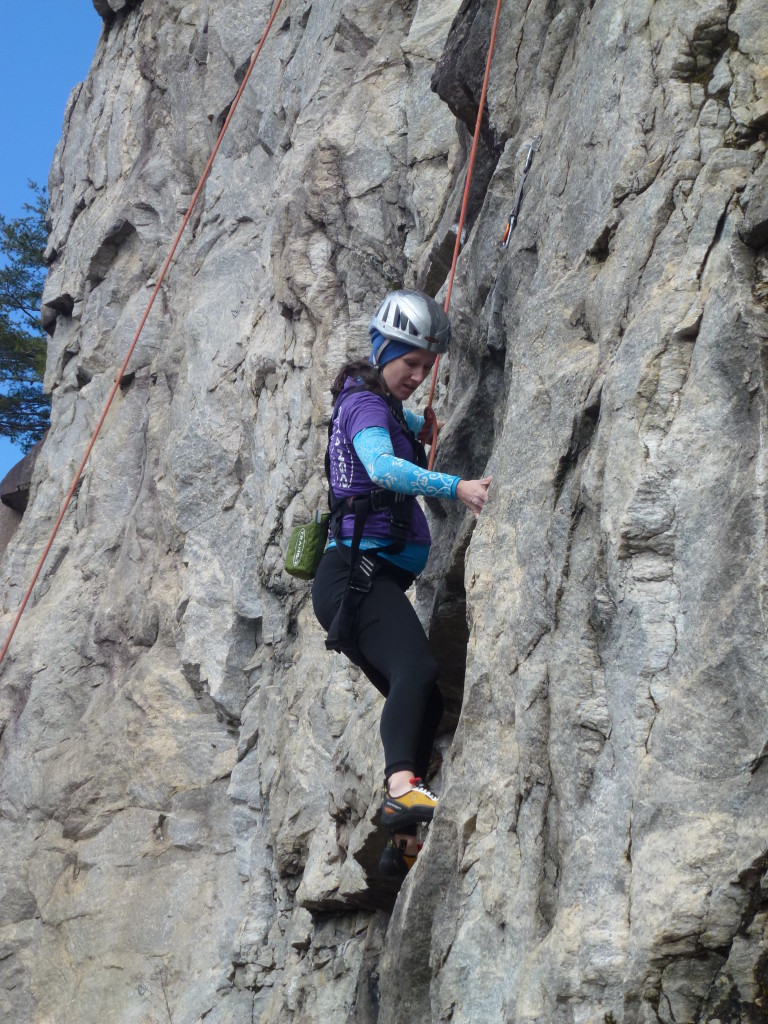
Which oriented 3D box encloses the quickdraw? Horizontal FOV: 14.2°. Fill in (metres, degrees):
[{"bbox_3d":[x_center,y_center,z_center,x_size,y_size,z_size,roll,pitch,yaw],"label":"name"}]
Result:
[{"bbox_3d":[0.377,-0.880,8.500,0.030,0.310,0.060,23,-18,-25],"label":"quickdraw"}]

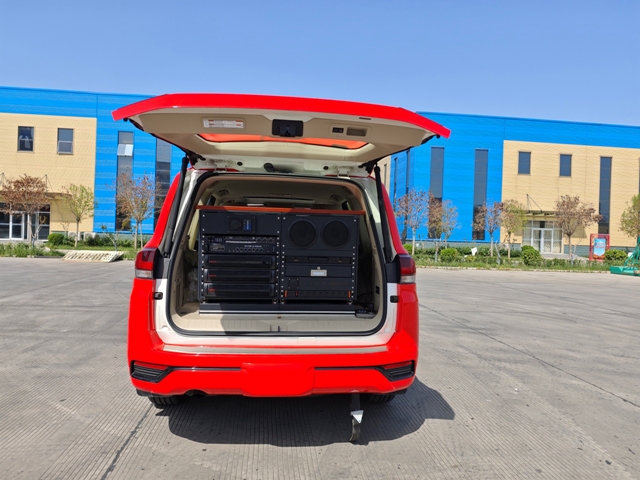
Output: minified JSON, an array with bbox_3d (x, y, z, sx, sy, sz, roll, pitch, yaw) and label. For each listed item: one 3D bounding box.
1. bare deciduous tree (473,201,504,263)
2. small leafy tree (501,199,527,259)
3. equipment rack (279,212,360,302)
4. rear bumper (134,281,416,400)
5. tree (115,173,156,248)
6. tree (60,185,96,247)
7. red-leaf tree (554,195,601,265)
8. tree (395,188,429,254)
[{"bbox_3d":[10.930,-0.614,27.500,1.945,3.881,1.848,2,1,-6],"label":"bare deciduous tree"},{"bbox_3d":[13.425,-0.798,29.500,1.750,4.163,1.662,2,1,-6],"label":"small leafy tree"},{"bbox_3d":[-0.024,0.113,3.018,0.510,0.580,0.500,2,1,-6],"label":"equipment rack"},{"bbox_3d":[-0.286,0.557,2.576,1.900,0.580,0.540,2,1,-6],"label":"rear bumper"},{"bbox_3d":[-11.965,-1.831,27.800,2.600,4.904,2.470,2,1,-6],"label":"tree"},{"bbox_3d":[-15.757,-1.585,27.800,2.220,4.086,2.109,2,1,-6],"label":"tree"},{"bbox_3d":[15.473,-0.630,25.500,2.734,4.198,2.597,2,1,-6],"label":"red-leaf tree"},{"bbox_3d":[6.241,-1.228,29.000,2.249,4.570,2.137,2,1,-6],"label":"tree"}]

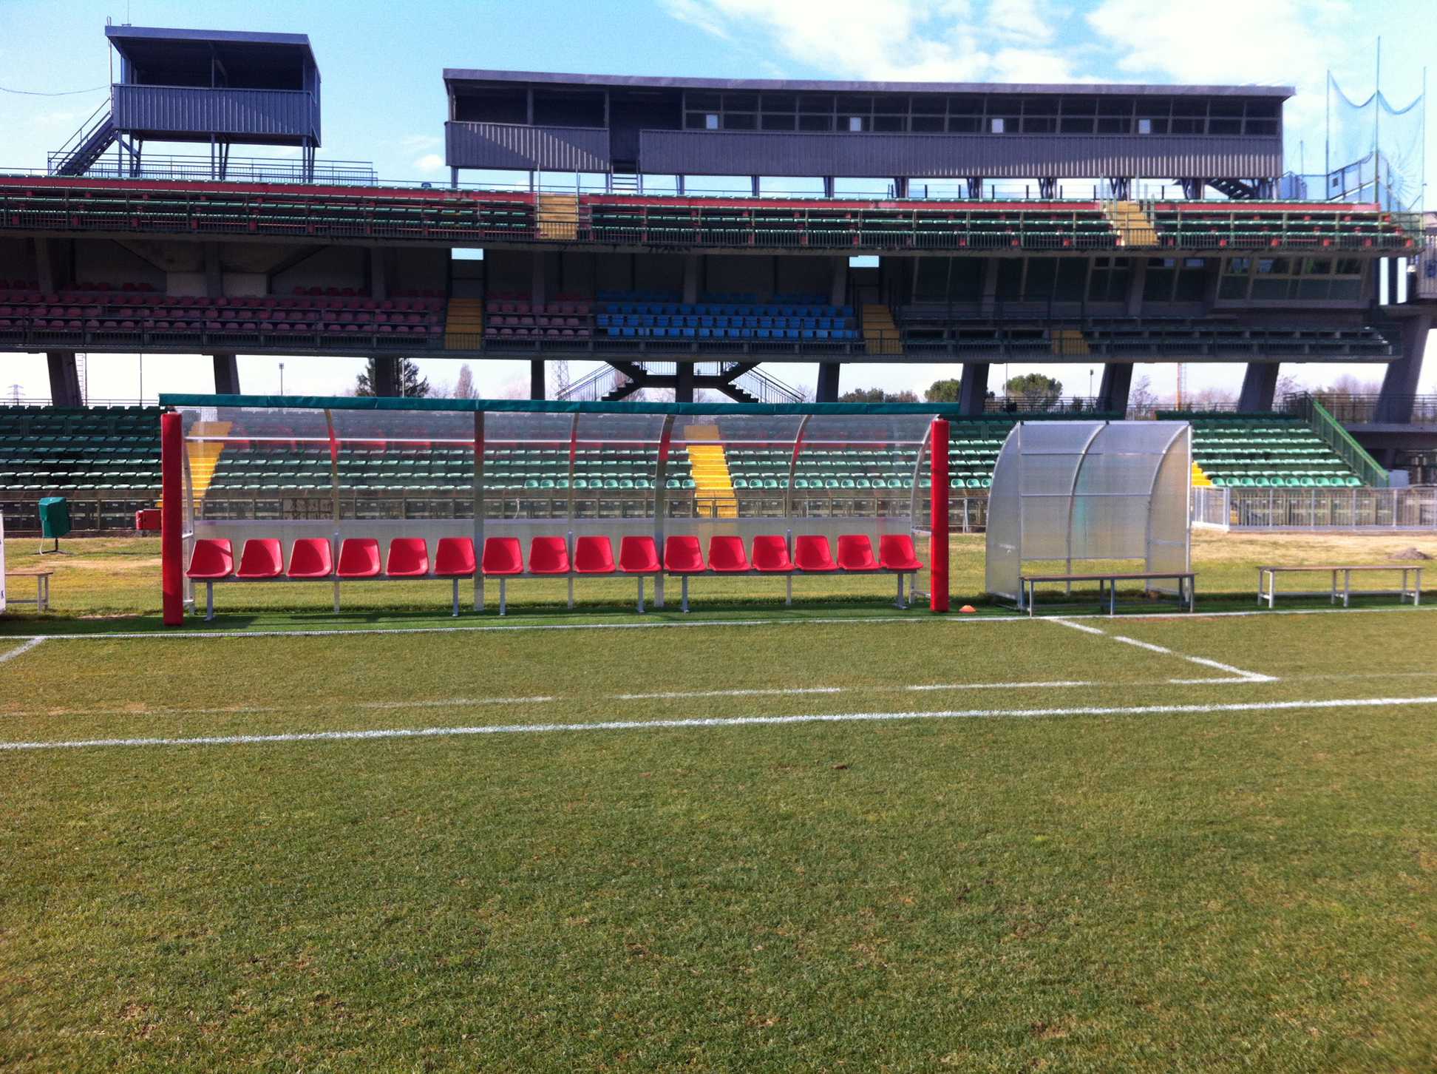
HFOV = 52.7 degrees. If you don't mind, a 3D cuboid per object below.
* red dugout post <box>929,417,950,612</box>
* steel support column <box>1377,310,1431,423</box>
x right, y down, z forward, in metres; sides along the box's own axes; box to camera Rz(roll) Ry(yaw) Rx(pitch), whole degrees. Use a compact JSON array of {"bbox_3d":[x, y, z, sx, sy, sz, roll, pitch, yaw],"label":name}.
[{"bbox_3d":[2.425,-0.242,15.893,0.190,2.120,0.190,0,1,-11],"label":"red dugout post"},{"bbox_3d":[23.386,-5.764,49.500,0.600,3.400,1.400,1,20,3],"label":"steel support column"}]

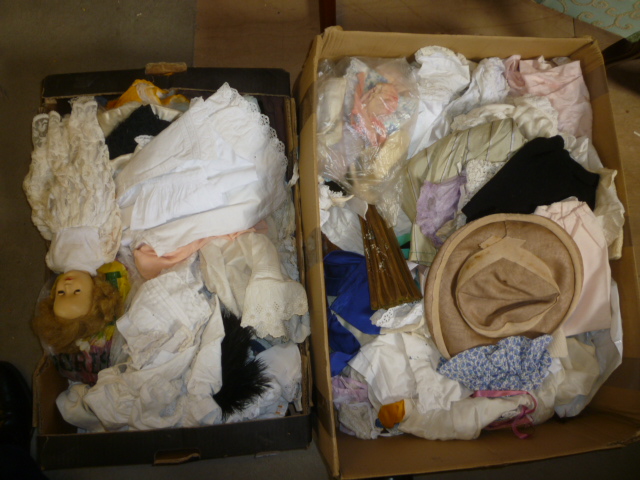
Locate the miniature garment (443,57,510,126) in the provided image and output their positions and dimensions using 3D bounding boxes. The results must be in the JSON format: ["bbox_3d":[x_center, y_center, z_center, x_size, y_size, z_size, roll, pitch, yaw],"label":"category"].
[{"bbox_3d":[0.290,-0.274,0.988,0.068,0.045,0.137,40,80,1],"label":"miniature garment"}]

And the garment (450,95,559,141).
[{"bbox_3d":[0.339,-0.225,0.987,0.190,0.050,0.072,-9,83,-7],"label":"garment"}]

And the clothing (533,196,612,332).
[{"bbox_3d":[0.456,0.050,0.964,0.133,0.050,0.235,6,81,-5],"label":"clothing"}]

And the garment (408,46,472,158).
[{"bbox_3d":[0.216,-0.251,0.978,0.082,0.050,0.185,18,81,-3],"label":"garment"}]

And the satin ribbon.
[{"bbox_3d":[0.315,0.296,0.910,0.103,0.035,0.077,11,81,-4],"label":"satin ribbon"}]

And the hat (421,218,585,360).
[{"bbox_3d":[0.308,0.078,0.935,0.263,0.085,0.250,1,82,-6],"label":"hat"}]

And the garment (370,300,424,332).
[{"bbox_3d":[0.134,0.131,0.915,0.094,0.030,0.057,-7,83,-7],"label":"garment"}]

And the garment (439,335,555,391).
[{"bbox_3d":[0.293,0.208,0.895,0.186,0.045,0.088,-7,83,-7],"label":"garment"}]

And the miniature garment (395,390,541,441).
[{"bbox_3d":[0.248,0.296,0.908,0.214,0.050,0.069,-7,83,-7],"label":"miniature garment"}]

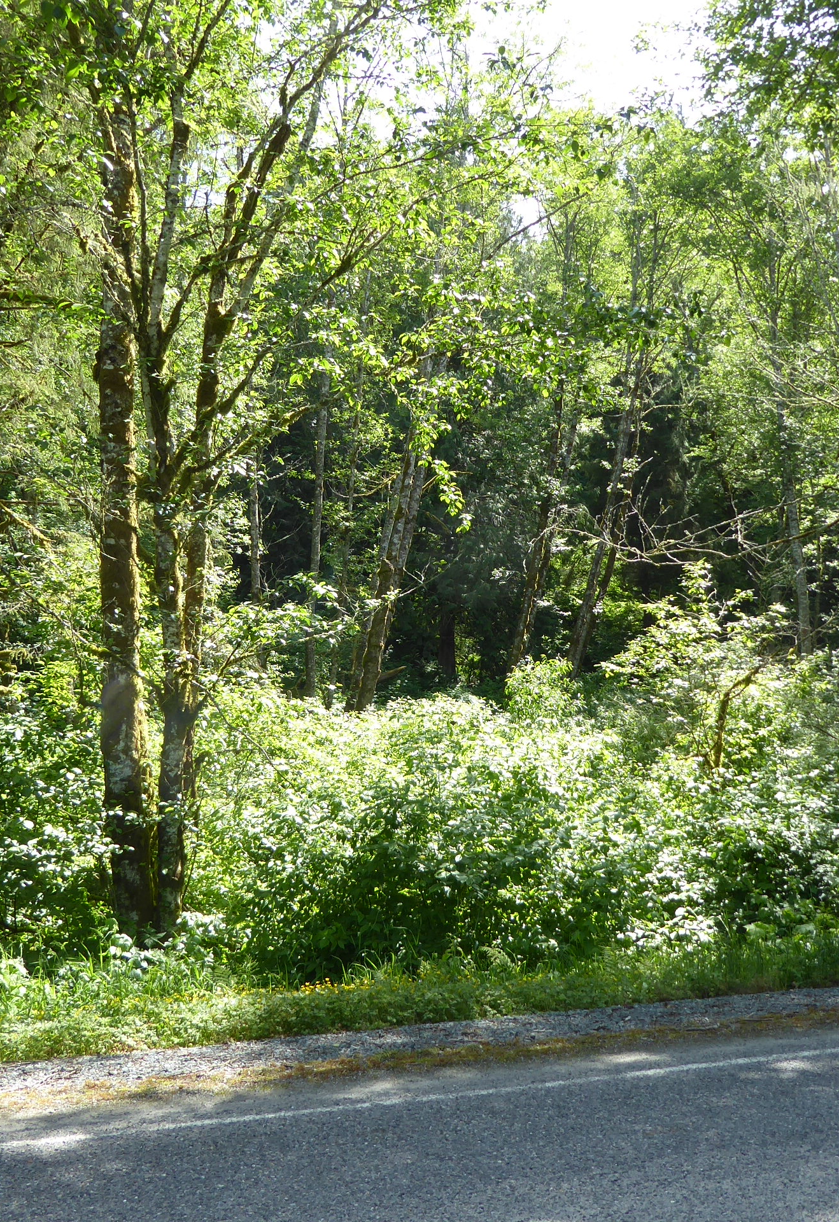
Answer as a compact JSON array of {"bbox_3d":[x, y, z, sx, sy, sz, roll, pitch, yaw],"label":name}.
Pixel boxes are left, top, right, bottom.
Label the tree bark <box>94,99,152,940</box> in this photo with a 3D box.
[{"bbox_3d":[-2.155,-0.854,8.637,0.290,6.356,0.290,-1,-6,-14],"label":"tree bark"}]

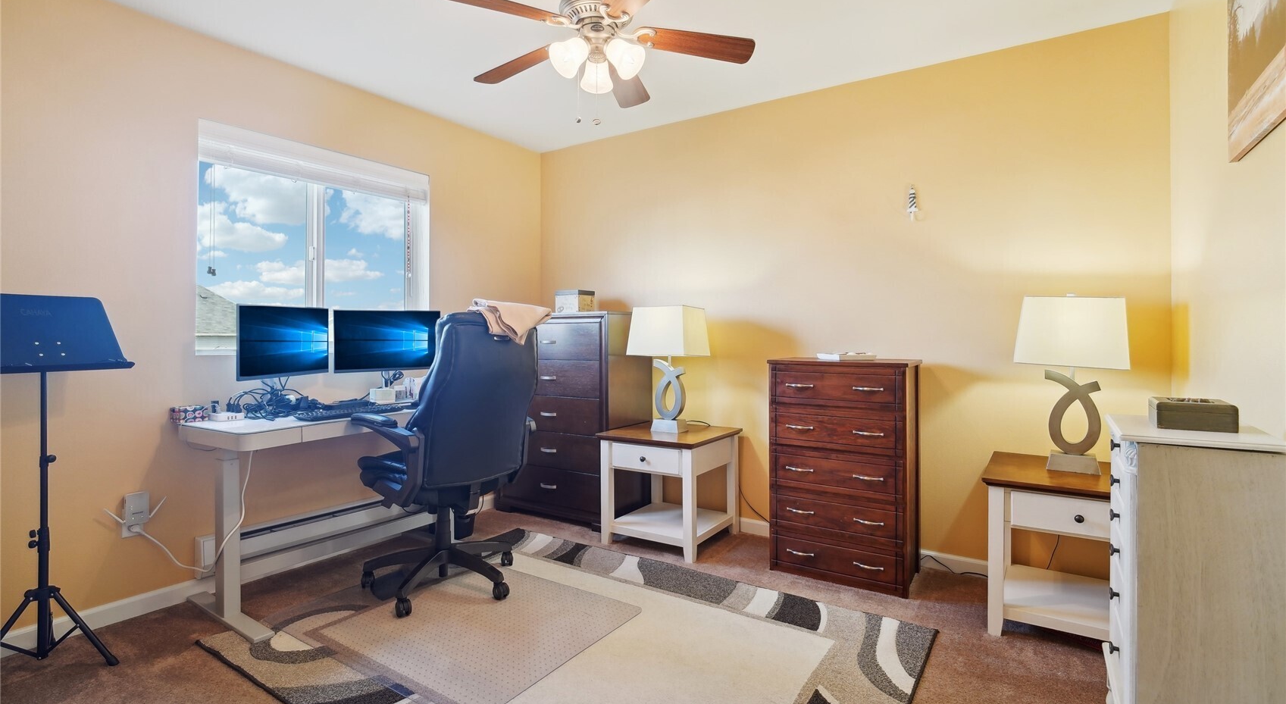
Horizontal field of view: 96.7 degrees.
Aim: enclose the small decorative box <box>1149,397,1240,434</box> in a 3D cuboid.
[{"bbox_3d":[1.280,0.147,1.335,0.136,0.059,0.126,1,1,35],"label":"small decorative box"}]

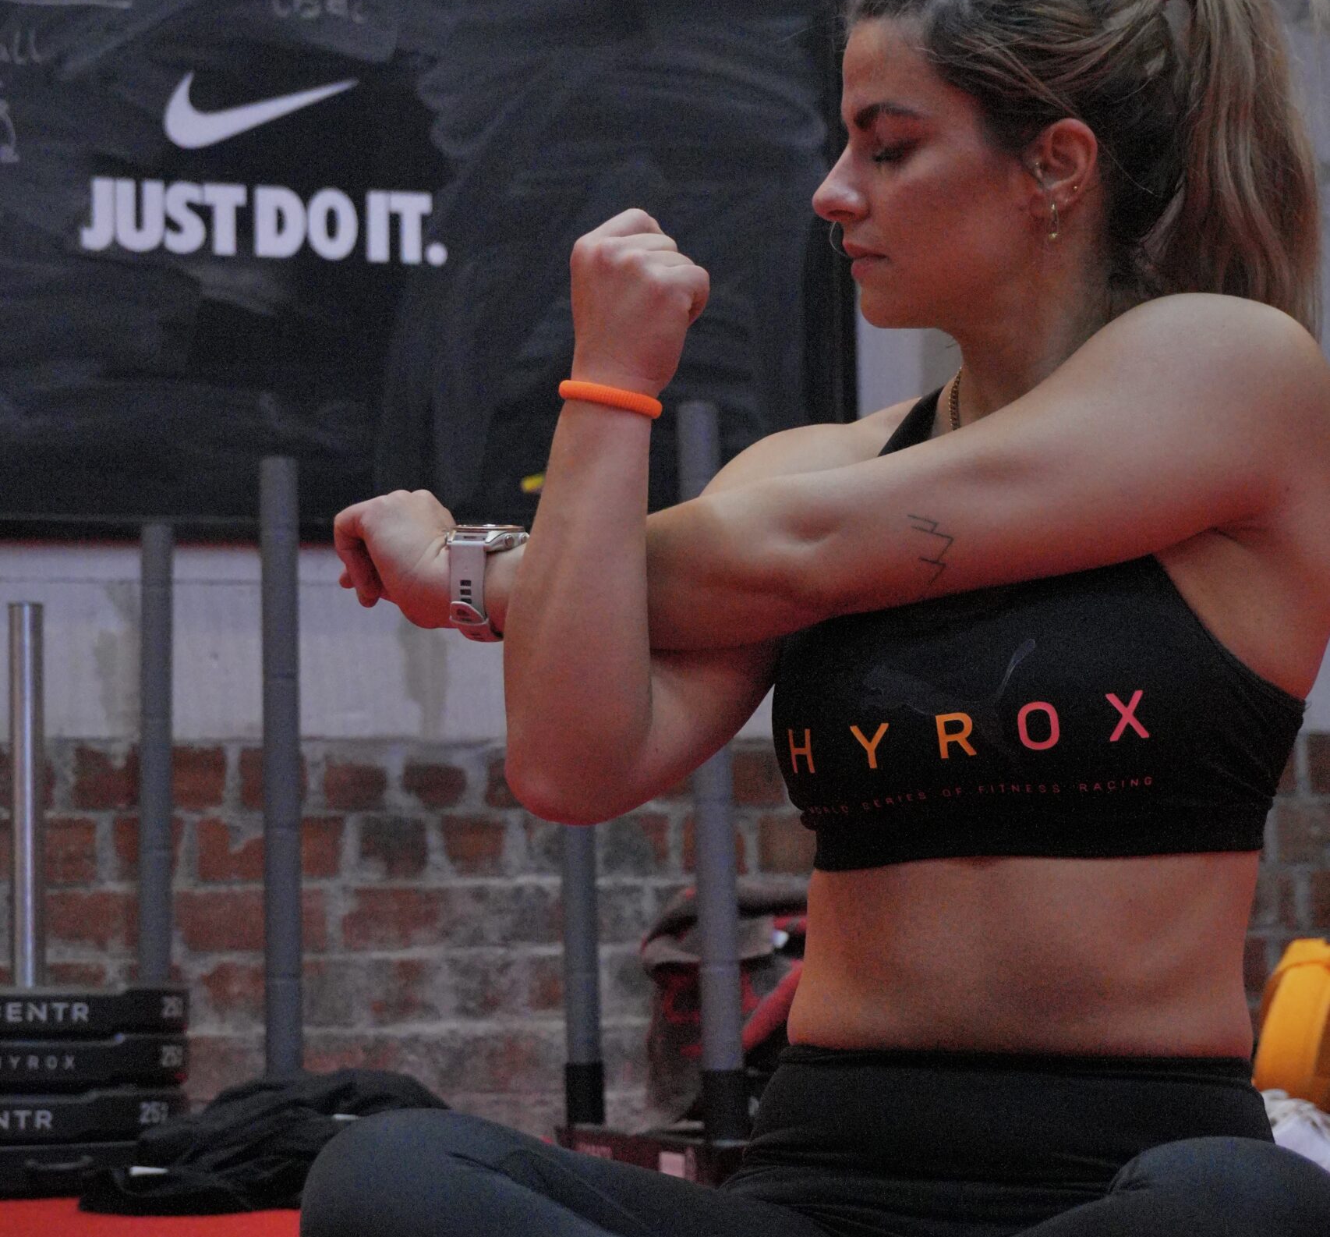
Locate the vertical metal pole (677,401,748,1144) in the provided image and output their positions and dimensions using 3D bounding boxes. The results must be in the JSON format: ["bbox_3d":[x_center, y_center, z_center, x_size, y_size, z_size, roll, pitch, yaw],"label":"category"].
[{"bbox_3d":[0.057,0.187,4.570,0.055,0.929,0.055,-2,-6,0],"label":"vertical metal pole"}]

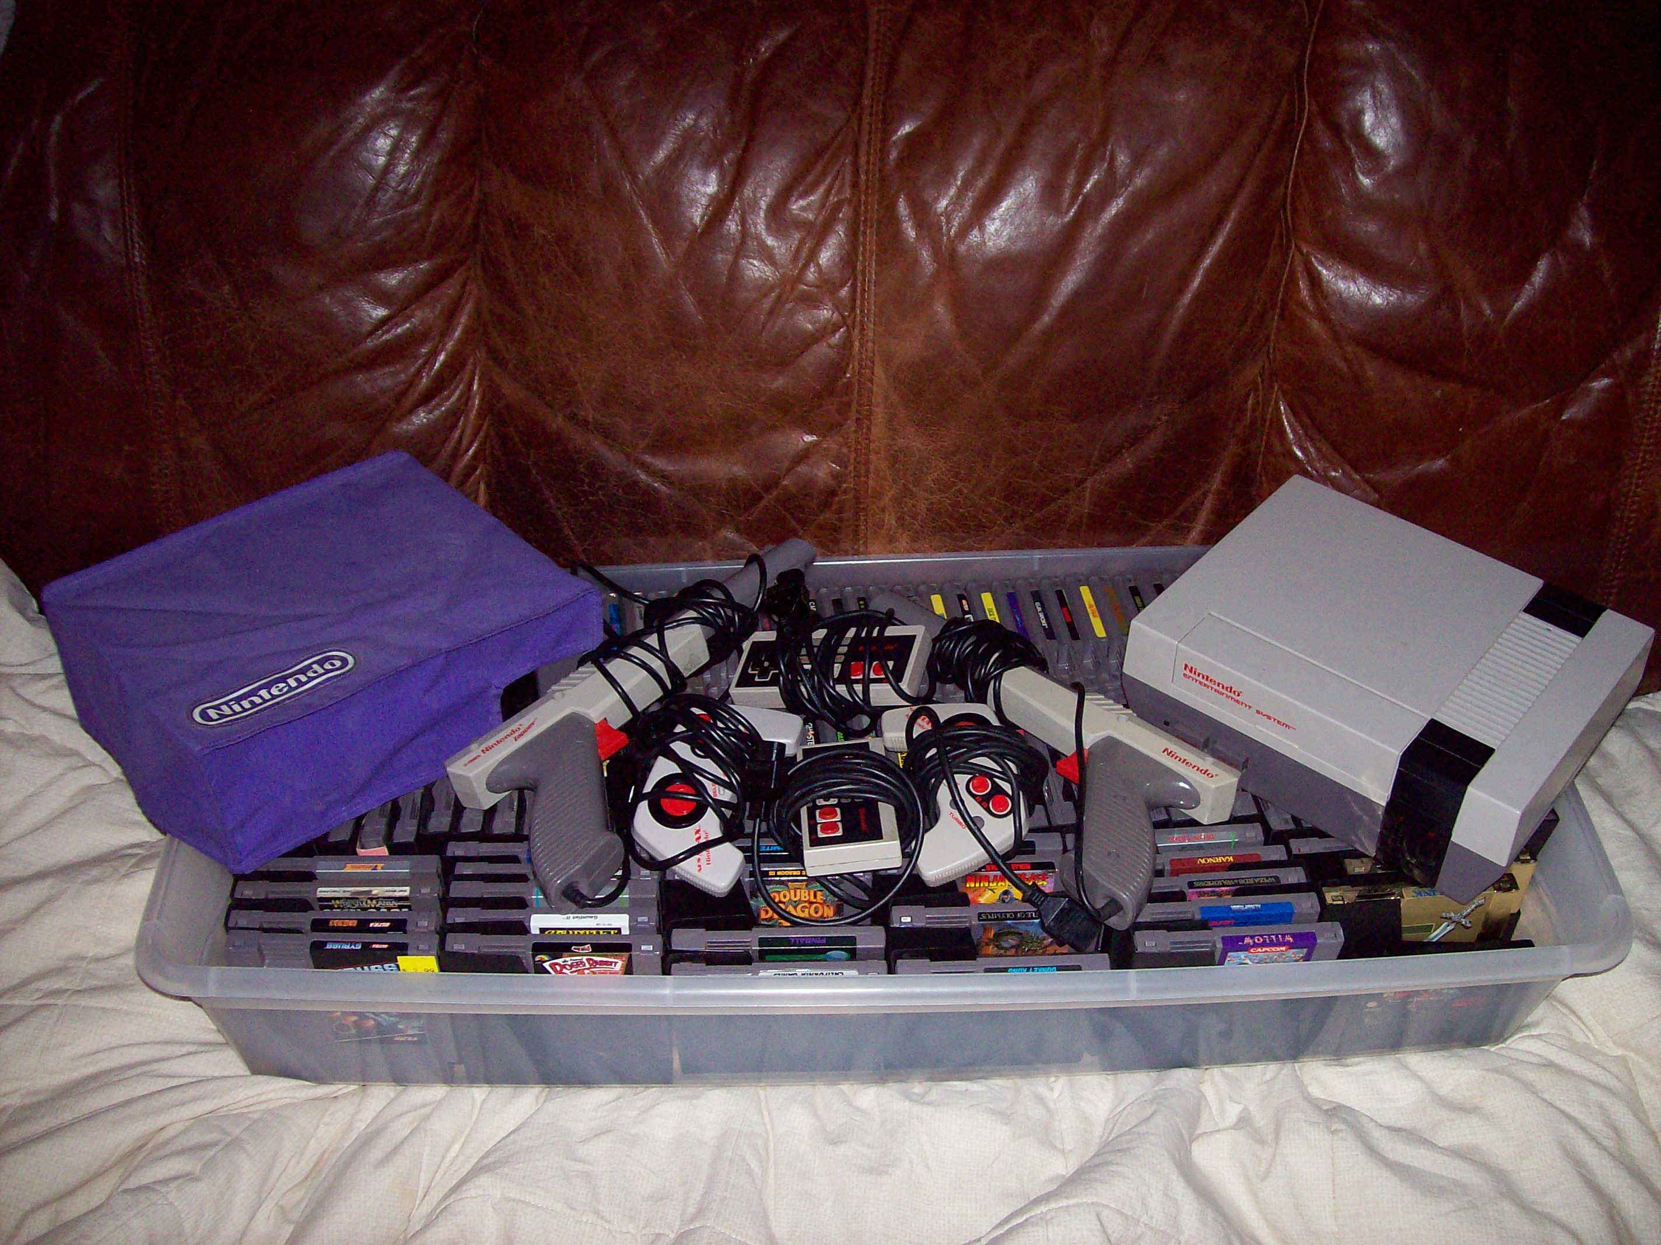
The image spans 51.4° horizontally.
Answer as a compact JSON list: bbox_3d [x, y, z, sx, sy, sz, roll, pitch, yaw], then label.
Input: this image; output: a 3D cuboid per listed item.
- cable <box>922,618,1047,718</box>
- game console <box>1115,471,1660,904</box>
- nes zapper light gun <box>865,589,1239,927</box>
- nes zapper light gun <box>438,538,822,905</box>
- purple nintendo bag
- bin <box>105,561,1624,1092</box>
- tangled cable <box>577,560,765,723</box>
[{"bbox_3d":[0.100,0.028,1.100,0.079,0.050,0.055,-1,41,-2],"label":"cable"},{"bbox_3d":[0.350,0.036,1.099,0.254,0.088,0.203,29,48,30],"label":"game console"},{"bbox_3d":[0.108,0.072,1.065,0.270,0.042,0.136,30,57,32],"label":"nes zapper light gun"},{"bbox_3d":[-0.093,0.051,1.050,0.268,0.042,0.132,-36,66,-23],"label":"nes zapper light gun"},{"bbox_3d":[-0.316,0.016,1.092,0.260,0.090,0.210,-26,44,-36],"label":"purple nintendo bag"},{"bbox_3d":[0.030,0.135,1.137,0.855,0.148,0.387,-1,41,-2],"label":"bin"},{"bbox_3d":[-0.102,0.010,1.090,0.118,0.065,0.090,-1,41,-2],"label":"tangled cable"}]

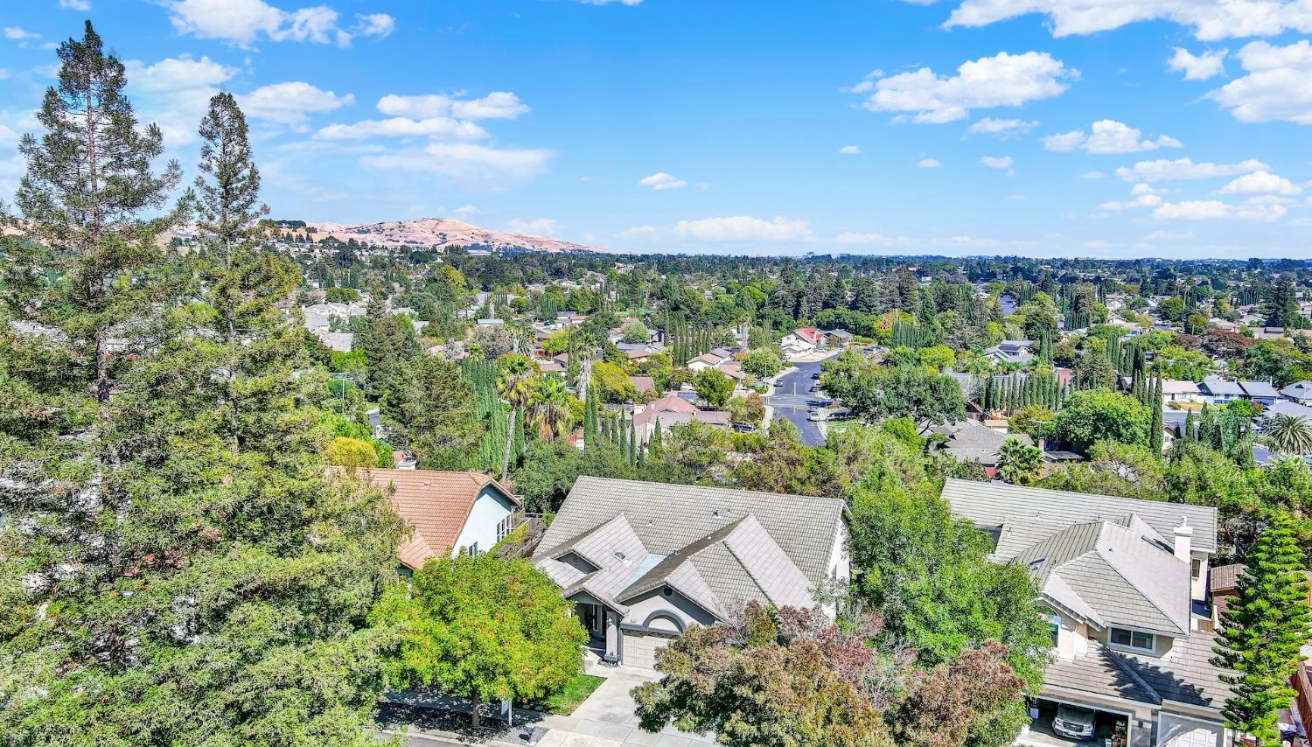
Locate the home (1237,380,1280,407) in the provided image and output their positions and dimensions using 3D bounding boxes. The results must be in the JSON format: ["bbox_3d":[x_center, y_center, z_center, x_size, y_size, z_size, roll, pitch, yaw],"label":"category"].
[{"bbox_3d":[152.261,4.901,266.822,8.000,5.300,13.500,2,6,12],"label":"home"}]

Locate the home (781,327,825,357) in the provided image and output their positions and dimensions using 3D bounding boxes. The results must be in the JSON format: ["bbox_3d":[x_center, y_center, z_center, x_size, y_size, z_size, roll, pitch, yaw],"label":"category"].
[{"bbox_3d":[53.364,-11.236,388.269,15.500,8.300,16.000,1,6,2],"label":"home"}]

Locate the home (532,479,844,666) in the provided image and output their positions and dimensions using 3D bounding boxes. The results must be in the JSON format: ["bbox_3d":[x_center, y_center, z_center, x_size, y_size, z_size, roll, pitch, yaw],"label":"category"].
[{"bbox_3d":[0.983,12.160,70.013,20.164,6.787,22.426,3,7,22],"label":"home"}]

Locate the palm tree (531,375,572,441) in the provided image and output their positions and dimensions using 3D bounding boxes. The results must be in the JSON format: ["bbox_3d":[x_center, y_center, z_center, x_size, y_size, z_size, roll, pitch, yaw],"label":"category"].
[{"bbox_3d":[-12.486,8.656,125.931,5.000,16.930,5.000,0,6,0],"label":"palm tree"}]

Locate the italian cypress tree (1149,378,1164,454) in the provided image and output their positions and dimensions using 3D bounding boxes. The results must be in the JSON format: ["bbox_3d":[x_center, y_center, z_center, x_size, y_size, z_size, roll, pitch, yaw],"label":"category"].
[{"bbox_3d":[89.305,8.261,188.360,2.450,14.400,2.450,3,7,25],"label":"italian cypress tree"}]

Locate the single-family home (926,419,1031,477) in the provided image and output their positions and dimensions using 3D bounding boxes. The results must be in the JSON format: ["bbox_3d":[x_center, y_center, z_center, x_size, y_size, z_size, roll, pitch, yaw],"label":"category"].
[{"bbox_3d":[48.616,12.205,164.235,16.500,5.300,18.500,1,6,7],"label":"single-family home"}]

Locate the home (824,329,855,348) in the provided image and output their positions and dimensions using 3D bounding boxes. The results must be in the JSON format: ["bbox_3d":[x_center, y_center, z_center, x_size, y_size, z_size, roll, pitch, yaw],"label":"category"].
[{"bbox_3d":[76.338,-15.075,438.979,14.000,5.700,13.000,2,6,12],"label":"home"}]

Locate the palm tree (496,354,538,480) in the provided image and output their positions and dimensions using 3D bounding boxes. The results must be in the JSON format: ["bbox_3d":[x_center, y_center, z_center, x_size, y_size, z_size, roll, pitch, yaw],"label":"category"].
[{"bbox_3d":[-16.692,7.296,123.056,4.900,19.207,4.900,0,6,0],"label":"palm tree"}]

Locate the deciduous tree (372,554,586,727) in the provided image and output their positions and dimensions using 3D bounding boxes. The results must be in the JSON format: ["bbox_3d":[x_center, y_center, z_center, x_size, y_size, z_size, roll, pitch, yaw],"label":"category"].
[{"bbox_3d":[-9.060,13.651,52.930,10.400,8.500,10.400,0,6,0],"label":"deciduous tree"}]

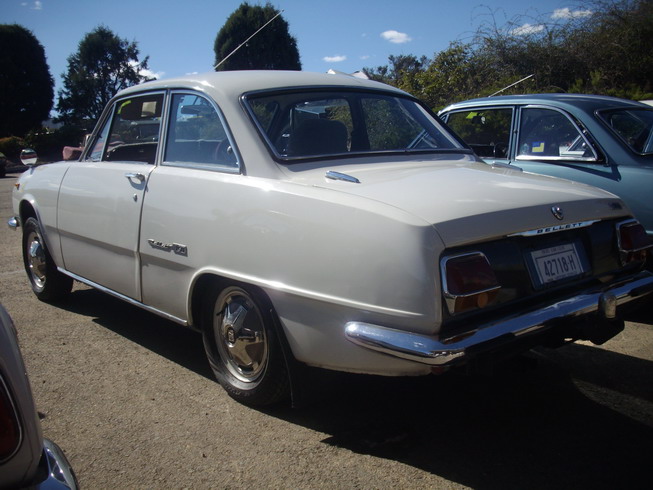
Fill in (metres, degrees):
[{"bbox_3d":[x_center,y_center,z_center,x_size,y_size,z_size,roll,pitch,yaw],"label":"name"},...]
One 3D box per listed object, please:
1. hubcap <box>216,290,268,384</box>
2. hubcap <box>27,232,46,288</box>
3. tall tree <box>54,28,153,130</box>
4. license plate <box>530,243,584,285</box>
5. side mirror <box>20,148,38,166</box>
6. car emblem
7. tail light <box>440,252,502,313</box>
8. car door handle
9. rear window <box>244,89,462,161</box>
[{"bbox_3d":[-0.335,0.370,2.740,0.085,0.360,0.360,-9,12,-40],"label":"hubcap"},{"bbox_3d":[-1.864,0.093,4.503,0.085,0.360,0.360,-9,12,-40],"label":"hubcap"},{"bbox_3d":[-11.447,-8.234,35.369,5.200,6.800,5.200,-4,10,-17],"label":"tall tree"},{"bbox_3d":[0.788,0.060,2.369,0.262,0.110,0.012,-9,-10,-40],"label":"license plate"},{"bbox_3d":[-1.953,-0.572,4.575,0.115,0.120,0.070,-9,12,-40],"label":"side mirror"},{"bbox_3d":[0.778,-0.105,2.350,0.055,0.056,0.020,-9,-7,-40],"label":"car emblem"},{"bbox_3d":[0.427,0.110,2.056,0.200,0.170,0.070,-9,-1,-40],"label":"tail light"},{"bbox_3d":[-0.871,-0.305,3.156,0.045,0.042,0.160,-9,12,-40],"label":"car door handle"},{"bbox_3d":[0.158,-0.527,3.016,1.140,0.100,0.430,-9,50,-40],"label":"rear window"}]

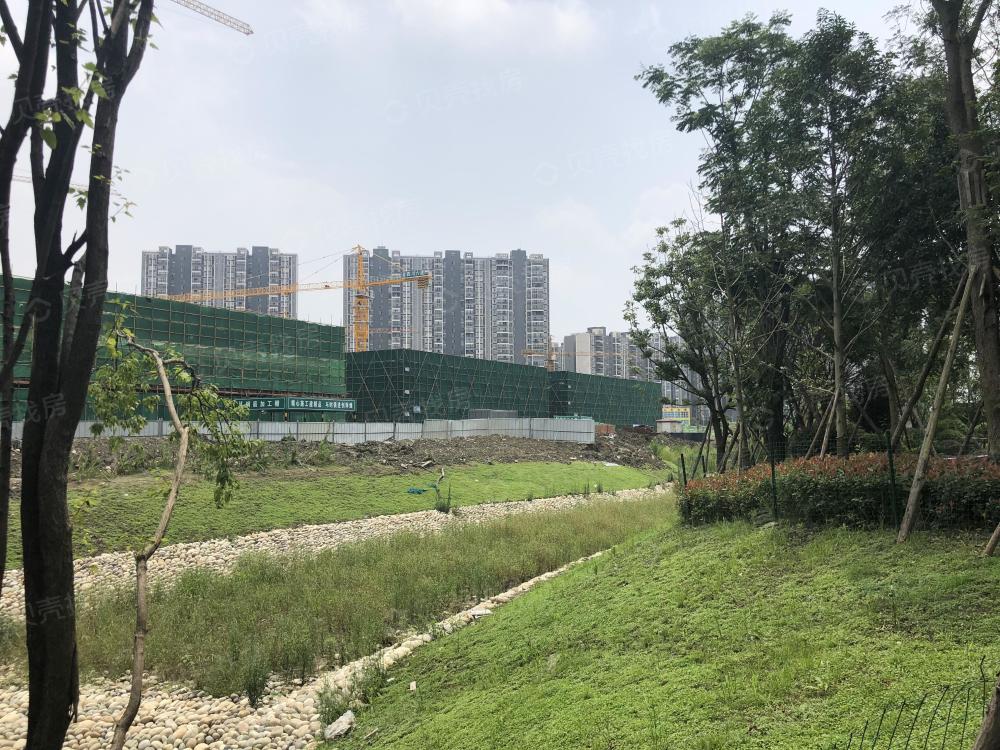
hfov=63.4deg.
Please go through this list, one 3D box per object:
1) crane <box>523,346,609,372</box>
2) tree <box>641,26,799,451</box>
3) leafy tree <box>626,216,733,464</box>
[{"bbox_3d":[21.040,1.710,230.000,30.000,25.000,2.500,1,-3,-11],"label":"crane"},{"bbox_3d":[4.666,-2.854,17.273,3.450,9.950,3.300,-1,-3,15],"label":"tree"},{"bbox_3d":[3.869,-0.575,17.150,2.350,5.470,2.300,-1,-3,13],"label":"leafy tree"}]

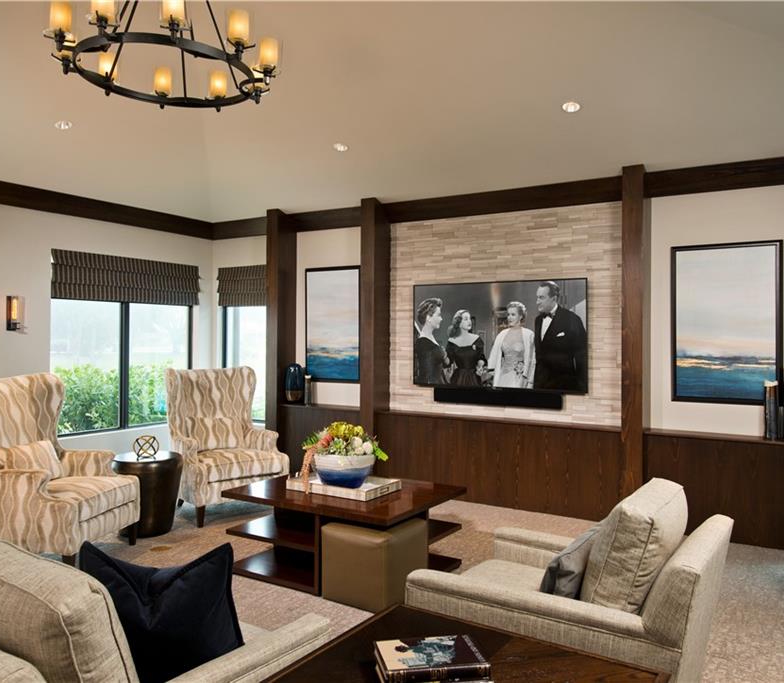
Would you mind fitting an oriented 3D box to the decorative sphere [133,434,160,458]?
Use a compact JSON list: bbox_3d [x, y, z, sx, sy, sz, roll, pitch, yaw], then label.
[{"bbox_3d":[-1.814,0.781,5.076,0.181,0.181,0.181,0,0,32],"label":"decorative sphere"}]

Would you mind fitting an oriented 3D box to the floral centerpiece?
[{"bbox_3d":[-0.303,0.709,4.262,0.470,0.390,0.400,0,1,31],"label":"floral centerpiece"}]

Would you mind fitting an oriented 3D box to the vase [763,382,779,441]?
[{"bbox_3d":[2.647,0.474,4.760,0.098,0.405,0.098,0,1,31],"label":"vase"}]

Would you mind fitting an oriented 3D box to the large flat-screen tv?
[{"bbox_3d":[0.922,-0.050,6.026,1.631,0.937,0.065,0,0,32],"label":"large flat-screen tv"}]

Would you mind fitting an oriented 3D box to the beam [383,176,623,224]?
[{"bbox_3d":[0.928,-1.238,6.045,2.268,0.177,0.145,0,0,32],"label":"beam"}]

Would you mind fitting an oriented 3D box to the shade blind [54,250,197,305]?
[{"bbox_3d":[-2.652,-0.628,7.023,0.080,0.450,1.762,0,0,32],"label":"shade blind"}]

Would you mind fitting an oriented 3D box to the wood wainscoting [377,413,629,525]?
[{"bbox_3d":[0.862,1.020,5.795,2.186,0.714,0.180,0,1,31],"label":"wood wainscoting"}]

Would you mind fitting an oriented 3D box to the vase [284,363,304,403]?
[{"bbox_3d":[-0.994,0.426,6.959,0.194,0.403,0.194,0,0,0],"label":"vase"}]

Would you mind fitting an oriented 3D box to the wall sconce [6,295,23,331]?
[{"bbox_3d":[-3.089,-0.231,5.601,0.100,0.288,0.100,0,1,31],"label":"wall sconce"}]

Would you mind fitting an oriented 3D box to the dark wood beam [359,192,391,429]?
[{"bbox_3d":[-0.153,0.037,6.638,0.171,2.804,0.273,0,0,32],"label":"dark wood beam"}]

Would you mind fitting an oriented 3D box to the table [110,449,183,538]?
[{"bbox_3d":[-1.846,1.150,5.159,0.503,0.558,0.503,0,0,0],"label":"table"}]

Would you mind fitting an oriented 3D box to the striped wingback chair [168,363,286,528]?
[{"bbox_3d":[-1.411,0.841,5.784,0.761,1.182,0.826,0,0,-37],"label":"striped wingback chair"}]

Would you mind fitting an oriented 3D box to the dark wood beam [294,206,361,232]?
[{"bbox_3d":[-0.600,-1.190,6.691,0.970,0.182,0.130,0,1,31],"label":"dark wood beam"}]

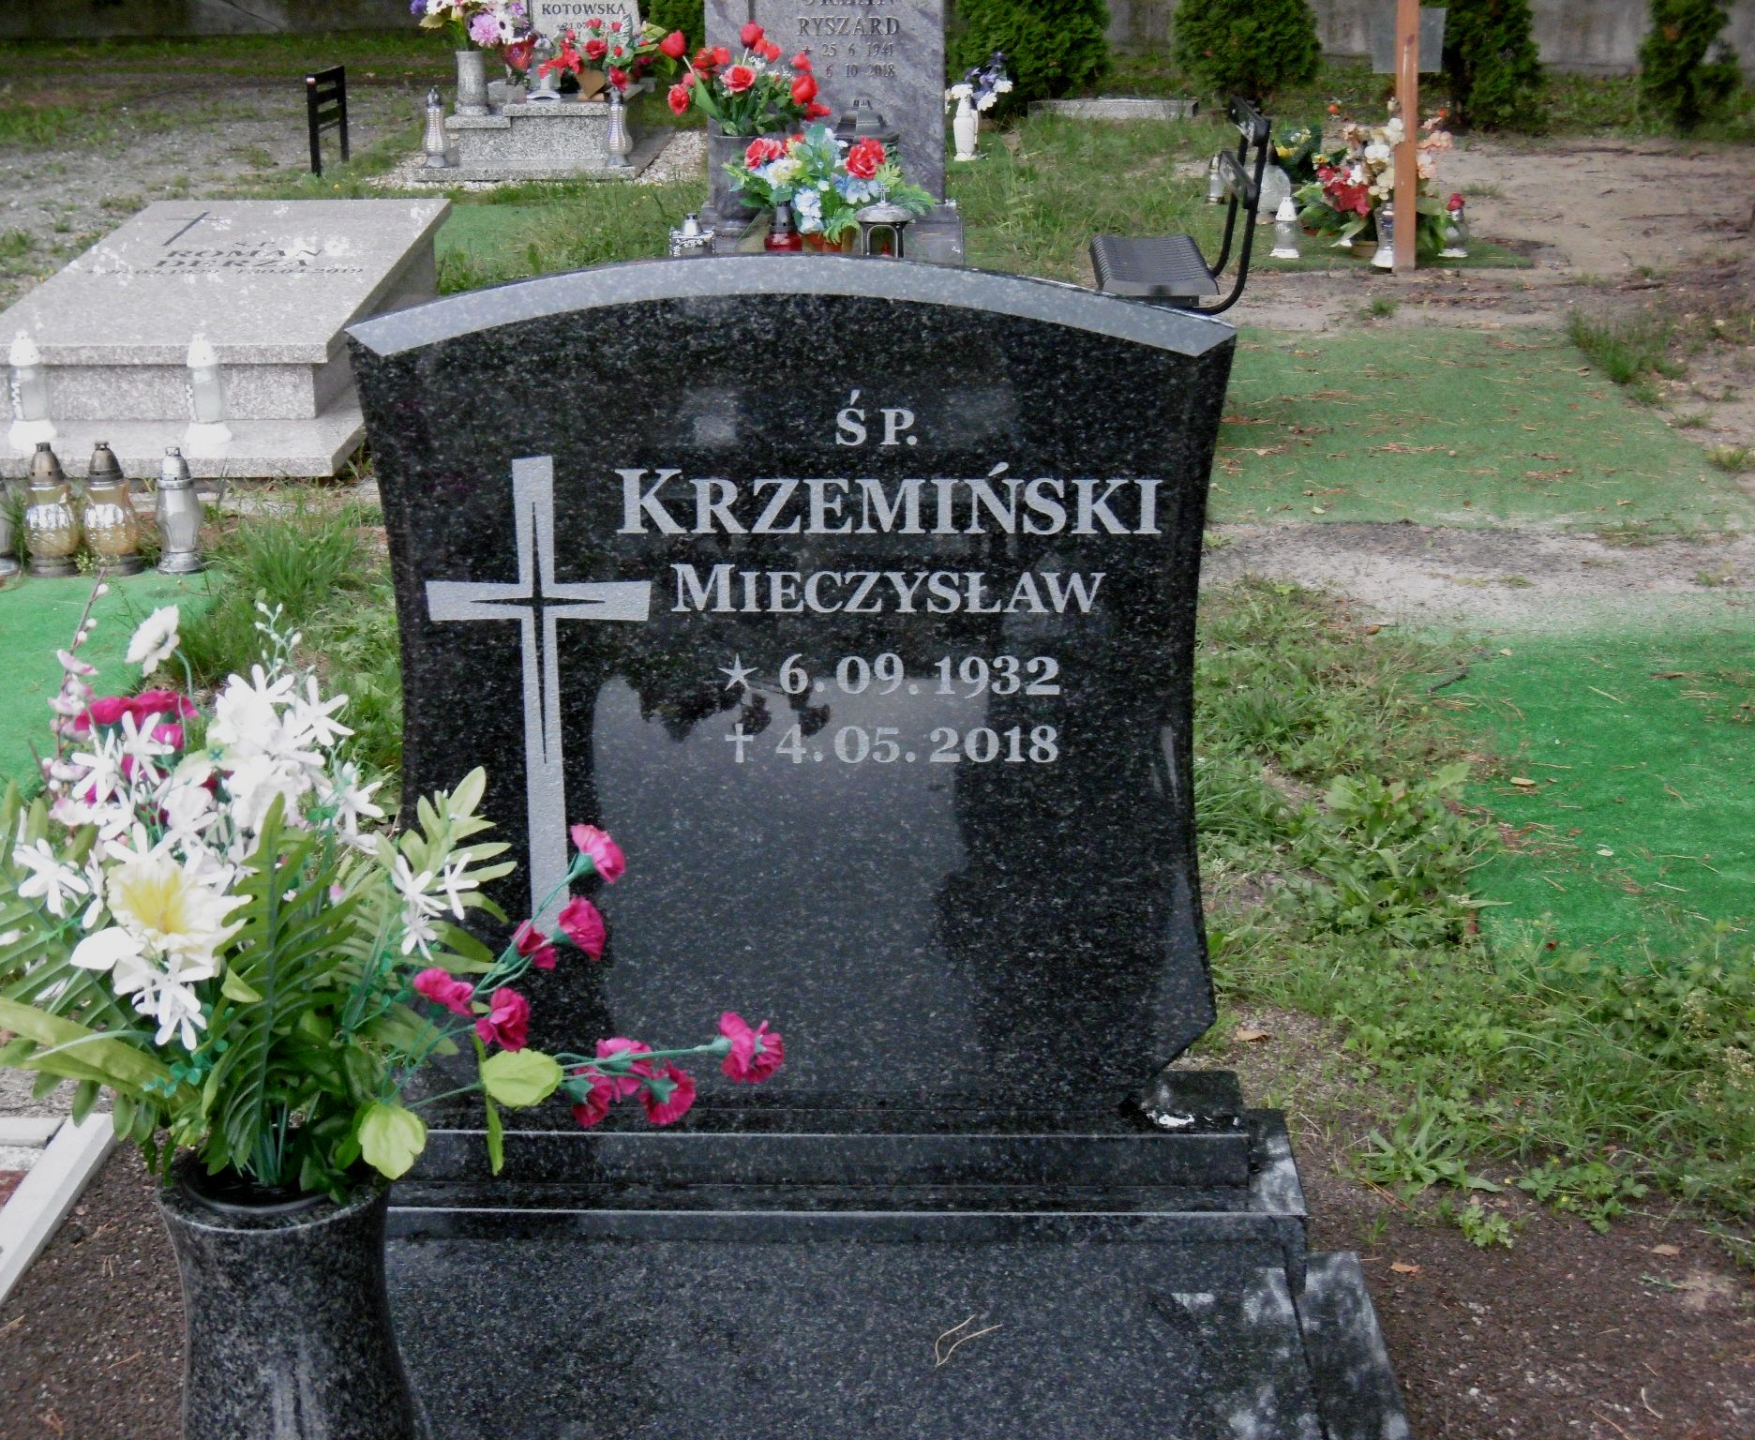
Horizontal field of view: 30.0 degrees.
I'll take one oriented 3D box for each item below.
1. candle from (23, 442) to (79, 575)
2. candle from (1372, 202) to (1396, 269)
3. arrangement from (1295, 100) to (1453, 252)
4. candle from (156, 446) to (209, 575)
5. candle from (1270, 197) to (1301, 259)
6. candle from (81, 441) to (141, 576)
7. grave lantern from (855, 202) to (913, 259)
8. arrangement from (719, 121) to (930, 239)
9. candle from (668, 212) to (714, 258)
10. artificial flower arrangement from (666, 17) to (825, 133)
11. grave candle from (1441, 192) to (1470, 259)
[{"bbox_3d":[-1.691,-0.429,6.662,0.111,0.266,0.111,-4,15,-14],"label":"candle"},{"bbox_3d":[1.785,-1.690,11.393,0.115,0.222,0.115,2,15,9],"label":"candle"},{"bbox_3d":[1.792,-1.965,11.829,0.586,0.530,0.450,2,15,8],"label":"arrangement"},{"bbox_3d":[-1.427,-0.428,6.678,0.099,0.252,0.099,-4,15,-12],"label":"candle"},{"bbox_3d":[1.460,-1.758,11.679,0.104,0.213,0.104,1,15,7],"label":"candle"},{"bbox_3d":[-1.566,-0.430,6.658,0.113,0.269,0.113,-4,15,-13],"label":"candle"},{"bbox_3d":[0.017,-1.391,9.380,0.168,0.205,0.160,0,15,0],"label":"grave lantern"},{"bbox_3d":[-0.141,-1.548,9.450,0.603,0.370,0.380,-1,15,-1],"label":"arrangement"},{"bbox_3d":[-0.534,-1.381,9.400,0.129,0.155,0.128,-1,15,-3],"label":"candle"},{"bbox_3d":[-0.375,-1.852,9.450,0.465,0.340,0.380,-1,15,-2],"label":"artificial flower arrangement"},{"bbox_3d":[2.123,-1.819,12.032,0.103,0.225,0.103,-1,14,0],"label":"grave candle"}]

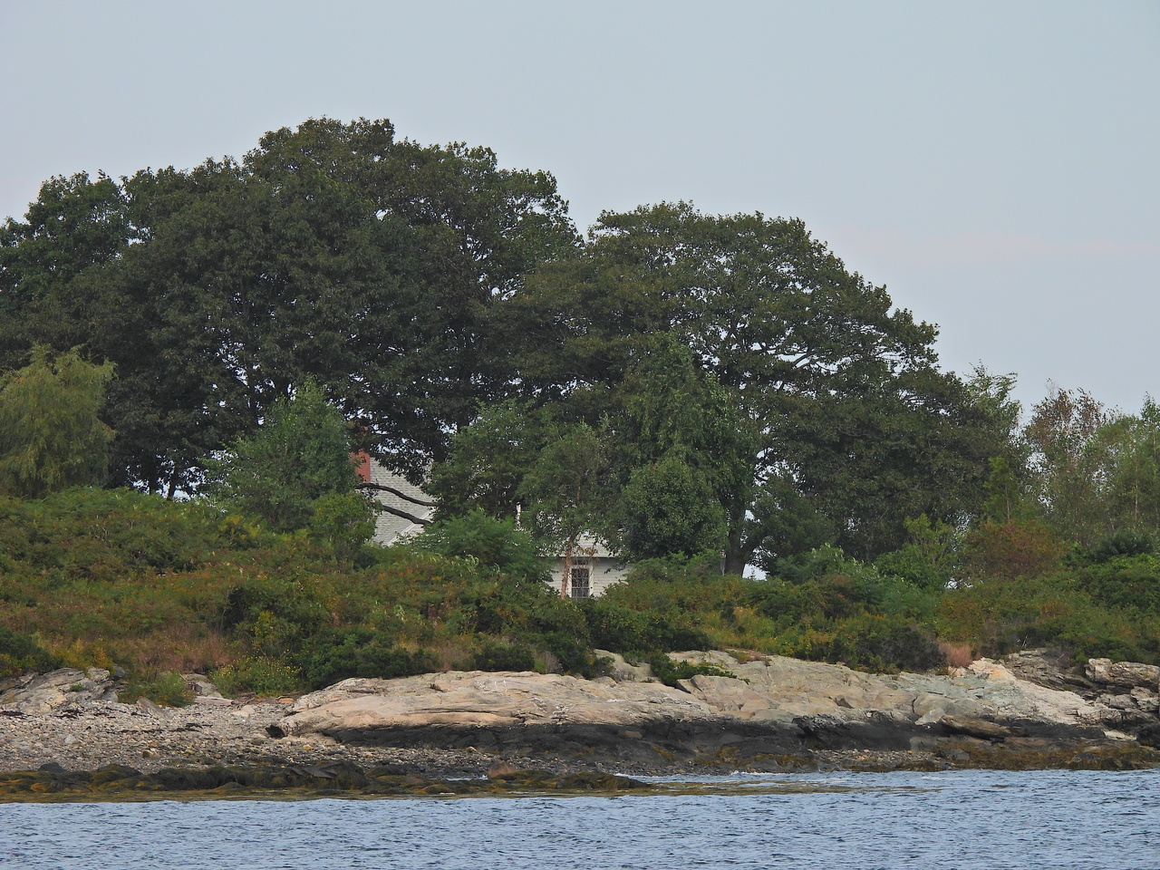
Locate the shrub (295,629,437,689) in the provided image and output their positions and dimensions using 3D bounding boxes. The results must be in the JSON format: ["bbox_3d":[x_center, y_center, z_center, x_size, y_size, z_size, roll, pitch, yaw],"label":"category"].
[{"bbox_3d":[-6.733,7.047,370.000,4.300,1.950,2.800,0,-1,0],"label":"shrub"}]

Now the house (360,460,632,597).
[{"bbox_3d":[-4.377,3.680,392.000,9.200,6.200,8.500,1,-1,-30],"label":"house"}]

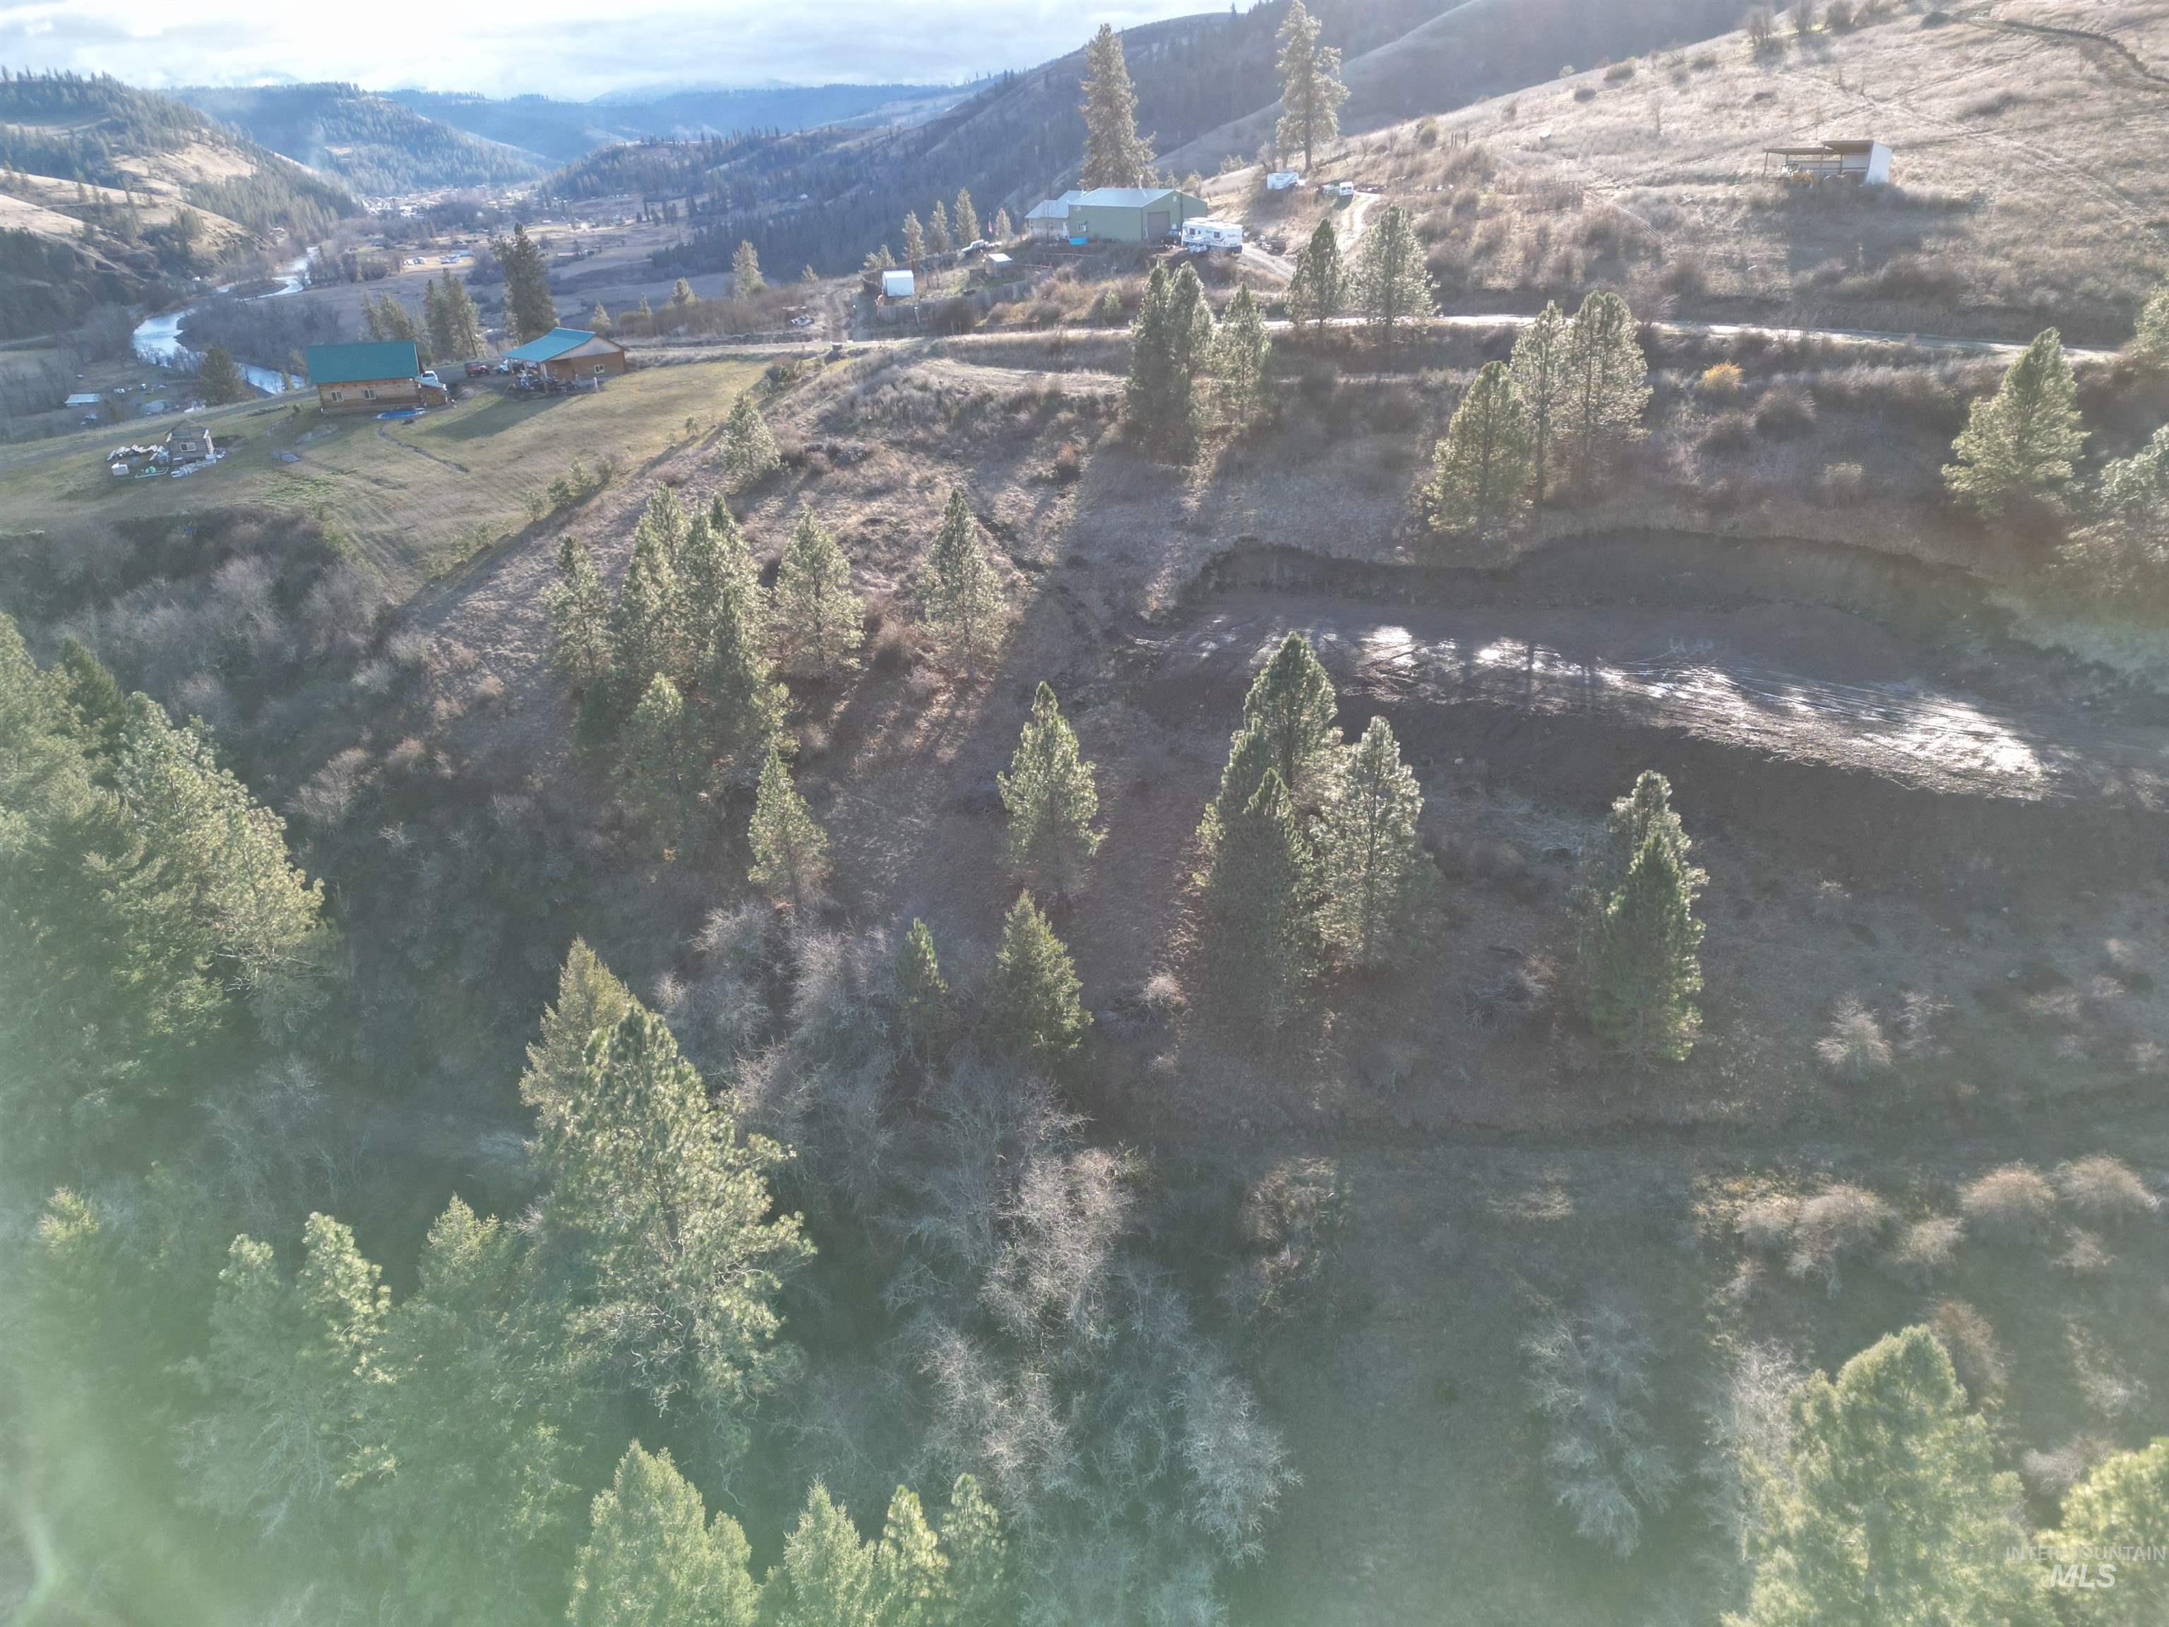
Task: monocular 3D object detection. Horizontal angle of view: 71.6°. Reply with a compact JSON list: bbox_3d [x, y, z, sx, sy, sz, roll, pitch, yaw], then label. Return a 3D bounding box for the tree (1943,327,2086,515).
[{"bbox_3d":[68.160,-28.570,110.190,9.500,13.650,9.500,0,24,0],"label":"tree"}]

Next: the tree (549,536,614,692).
[{"bbox_3d":[-37.774,-14.755,111.949,4.640,12.131,4.640,-10,25,-17],"label":"tree"}]

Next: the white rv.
[{"bbox_3d":[15.363,-69.357,180.432,8.500,3.300,2.500,14,28,32],"label":"white rv"}]

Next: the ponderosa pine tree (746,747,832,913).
[{"bbox_3d":[-18.091,0.991,91.067,5.006,10.836,5.006,-7,24,-11],"label":"ponderosa pine tree"}]

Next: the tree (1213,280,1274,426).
[{"bbox_3d":[14.737,-42.143,139.206,5.648,13.014,5.648,1,24,6],"label":"tree"}]

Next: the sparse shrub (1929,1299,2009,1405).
[{"bbox_3d":[25.719,15.541,43.742,2.500,3.000,2.500,-2,24,0],"label":"sparse shrub"}]

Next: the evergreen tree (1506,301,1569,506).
[{"bbox_3d":[36.117,-31.771,117.053,4.722,15.454,4.722,5,25,16],"label":"evergreen tree"}]

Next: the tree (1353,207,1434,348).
[{"bbox_3d":[25.756,-44.995,125.215,6.500,10.400,6.500,-2,24,0],"label":"tree"}]

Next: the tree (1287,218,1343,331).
[{"bbox_3d":[20.020,-45.881,128.175,4.800,8.900,4.800,-2,24,0],"label":"tree"}]

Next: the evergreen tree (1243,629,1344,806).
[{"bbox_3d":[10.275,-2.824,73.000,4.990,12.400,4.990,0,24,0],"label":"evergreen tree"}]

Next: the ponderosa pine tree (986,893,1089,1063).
[{"bbox_3d":[-2.460,8.630,77.890,5.090,10.230,5.090,0,24,0],"label":"ponderosa pine tree"}]

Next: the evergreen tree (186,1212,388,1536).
[{"bbox_3d":[-26.015,17.568,48.000,5.710,11.670,5.710,0,24,0],"label":"evergreen tree"}]

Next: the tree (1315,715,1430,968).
[{"bbox_3d":[13.231,1.180,68.000,5.210,11.750,5.210,0,24,0],"label":"tree"}]

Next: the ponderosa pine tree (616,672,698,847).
[{"bbox_3d":[-26.630,-3.230,93.590,4.810,11.730,4.810,0,24,0],"label":"ponderosa pine tree"}]

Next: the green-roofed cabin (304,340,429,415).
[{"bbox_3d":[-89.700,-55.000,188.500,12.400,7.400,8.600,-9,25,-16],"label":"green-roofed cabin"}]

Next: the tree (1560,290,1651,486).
[{"bbox_3d":[33.124,-27.096,95.892,5.600,11.900,5.600,-2,24,0],"label":"tree"}]

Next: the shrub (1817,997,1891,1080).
[{"bbox_3d":[27.713,8.034,54.121,2.600,2.700,2.600,-2,24,0],"label":"shrub"}]

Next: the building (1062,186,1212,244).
[{"bbox_3d":[6.898,-75.546,189.242,12.500,5.700,11.500,20,32,40],"label":"building"}]

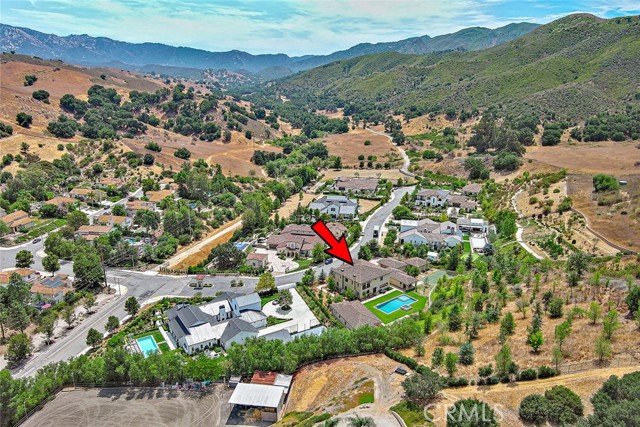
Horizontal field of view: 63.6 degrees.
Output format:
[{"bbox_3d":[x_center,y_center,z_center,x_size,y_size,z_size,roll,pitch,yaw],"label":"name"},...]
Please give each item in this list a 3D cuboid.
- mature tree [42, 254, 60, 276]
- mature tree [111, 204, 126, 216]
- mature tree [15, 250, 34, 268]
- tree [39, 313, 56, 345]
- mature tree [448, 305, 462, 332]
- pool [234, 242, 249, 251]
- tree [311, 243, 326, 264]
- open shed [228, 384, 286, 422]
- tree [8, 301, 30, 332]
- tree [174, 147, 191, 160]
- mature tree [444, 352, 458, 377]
[{"bbox_3d":[-107.050,20.730,205.570,6.820,8.810,6.610,0,16,0],"label":"mature tree"},{"bbox_3d":[-112.630,-1.680,288.190,8.500,6.350,8.240,0,16,0],"label":"mature tree"},{"bbox_3d":[-115.130,18.700,200.880,7.560,8.170,7.560,0,17,0],"label":"mature tree"},{"bbox_3d":[-81.900,34.560,154.960,5.140,9.600,4.990,0,16,0],"label":"tree"},{"bbox_3d":[39.320,30.470,149.620,3.940,8.360,3.940,0,17,0],"label":"mature tree"},{"bbox_3d":[-36.848,15.568,230.286,6.600,1.000,9.800,4,18,12],"label":"pool"},{"bbox_3d":[-0.621,16.467,213.667,5.799,9.189,5.799,0,17,0],"label":"tree"},{"bbox_3d":[-15.250,46.040,125.870,11.800,4.100,7.900,2,16,8],"label":"open shed"},{"bbox_3d":[-94.790,32.700,162.110,5.970,9.770,5.790,0,16,0],"label":"tree"},{"bbox_3d":[-112.010,-48.880,420.000,12.380,9.800,12.010,0,16,0],"label":"tree"},{"bbox_3d":[33.047,37.801,128.784,2.874,7.063,2.874,0,17,0],"label":"mature tree"}]

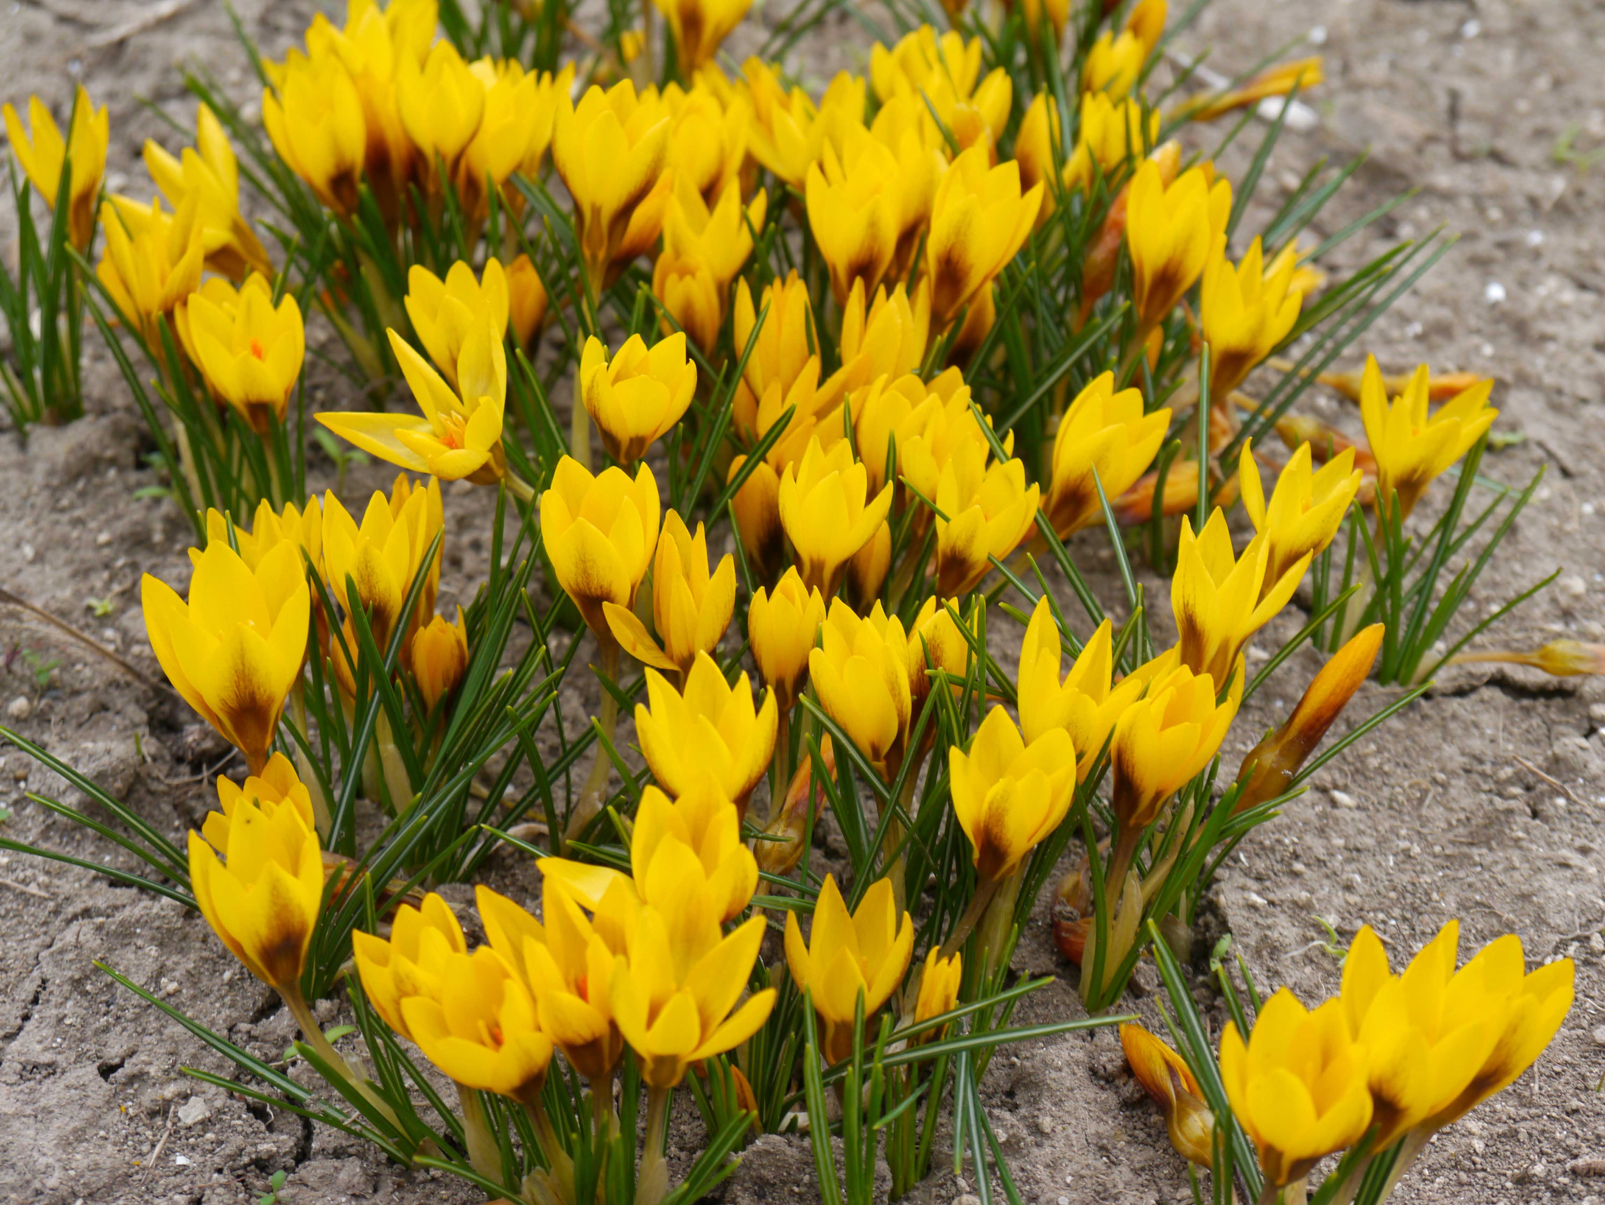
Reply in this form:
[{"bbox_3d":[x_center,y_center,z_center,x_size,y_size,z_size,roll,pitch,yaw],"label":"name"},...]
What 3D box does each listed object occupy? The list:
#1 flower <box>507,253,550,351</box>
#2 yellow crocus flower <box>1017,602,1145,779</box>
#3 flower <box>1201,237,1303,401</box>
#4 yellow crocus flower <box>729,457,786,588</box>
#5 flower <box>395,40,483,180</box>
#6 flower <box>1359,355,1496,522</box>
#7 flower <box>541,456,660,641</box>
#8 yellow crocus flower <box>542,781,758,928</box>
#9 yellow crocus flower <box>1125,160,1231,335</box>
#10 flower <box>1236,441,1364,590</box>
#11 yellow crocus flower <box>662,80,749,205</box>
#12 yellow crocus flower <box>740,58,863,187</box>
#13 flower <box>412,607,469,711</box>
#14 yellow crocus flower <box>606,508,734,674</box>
[{"bbox_3d":[-0.075,-0.080,0.900,0.013,0.028,0.013,3,32,-2],"label":"flower"},{"bbox_3d":[0.070,0.026,0.843,0.032,0.048,0.032,2,38,-2],"label":"yellow crocus flower"},{"bbox_3d":[0.116,-0.071,0.863,0.025,0.042,0.025,11,31,-7],"label":"flower"},{"bbox_3d":[-0.009,-0.018,0.760,0.013,0.035,0.013,-4,36,3],"label":"yellow crocus flower"},{"bbox_3d":[-0.113,-0.150,1.042,0.028,0.045,0.028,0,38,0],"label":"flower"},{"bbox_3d":[0.148,-0.037,0.793,0.029,0.039,0.028,12,34,-9],"label":"flower"},{"bbox_3d":[-0.046,-0.010,0.770,0.028,0.042,0.028,-3,32,2],"label":"flower"},{"bbox_3d":[-0.029,0.057,0.672,0.036,0.034,0.030,-2,32,1],"label":"yellow crocus flower"},{"bbox_3d":[0.089,-0.086,0.825,0.024,0.044,0.023,11,35,-8],"label":"yellow crocus flower"},{"bbox_3d":[0.106,-0.016,0.740,0.024,0.037,0.022,15,35,-10],"label":"flower"},{"bbox_3d":[-0.031,-0.144,1.070,0.028,0.040,0.028,0,38,0],"label":"yellow crocus flower"},{"bbox_3d":[0.000,-0.144,1.036,0.038,0.039,0.038,0,38,0],"label":"yellow crocus flower"},{"bbox_3d":[-0.078,0.013,0.720,0.012,0.027,0.012,0,36,0],"label":"flower"},{"bbox_3d":[-0.028,0.000,0.710,0.028,0.038,0.021,2,36,-1],"label":"yellow crocus flower"}]

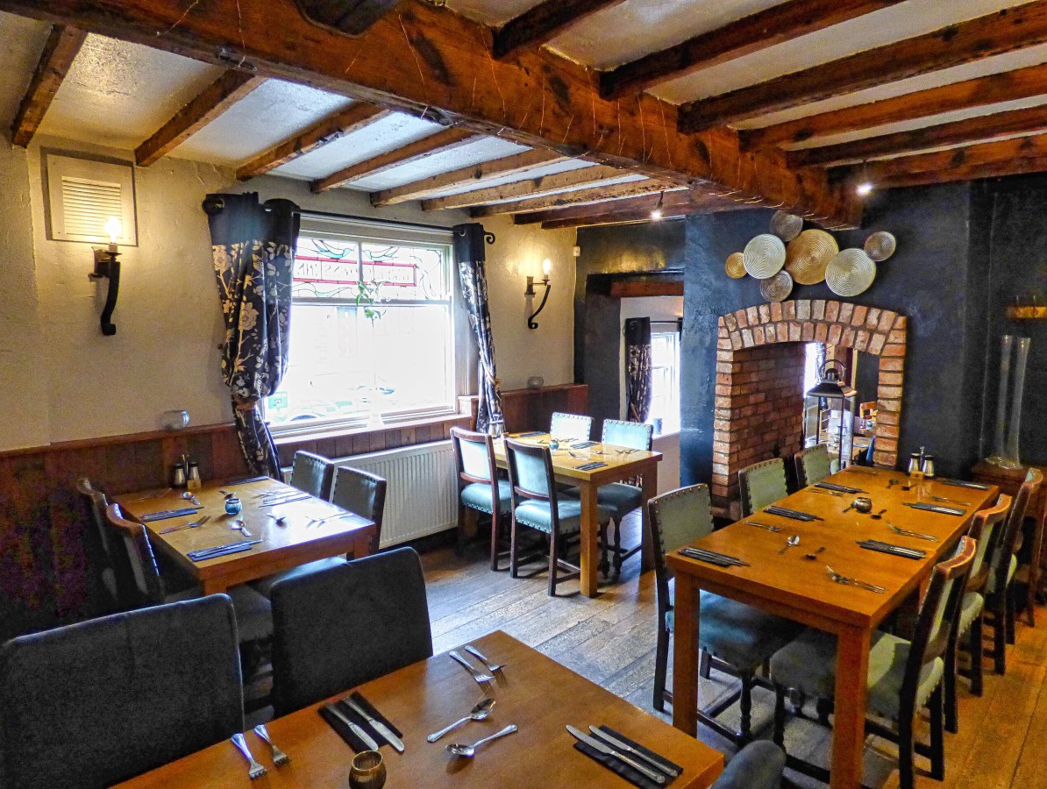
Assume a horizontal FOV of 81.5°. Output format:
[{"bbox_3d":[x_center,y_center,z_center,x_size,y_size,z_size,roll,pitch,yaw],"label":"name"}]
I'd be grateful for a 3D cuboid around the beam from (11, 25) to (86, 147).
[{"bbox_3d":[-1.737,-1.093,2.186,0.052,0.080,1.520,-6,9,-43],"label":"beam"}]

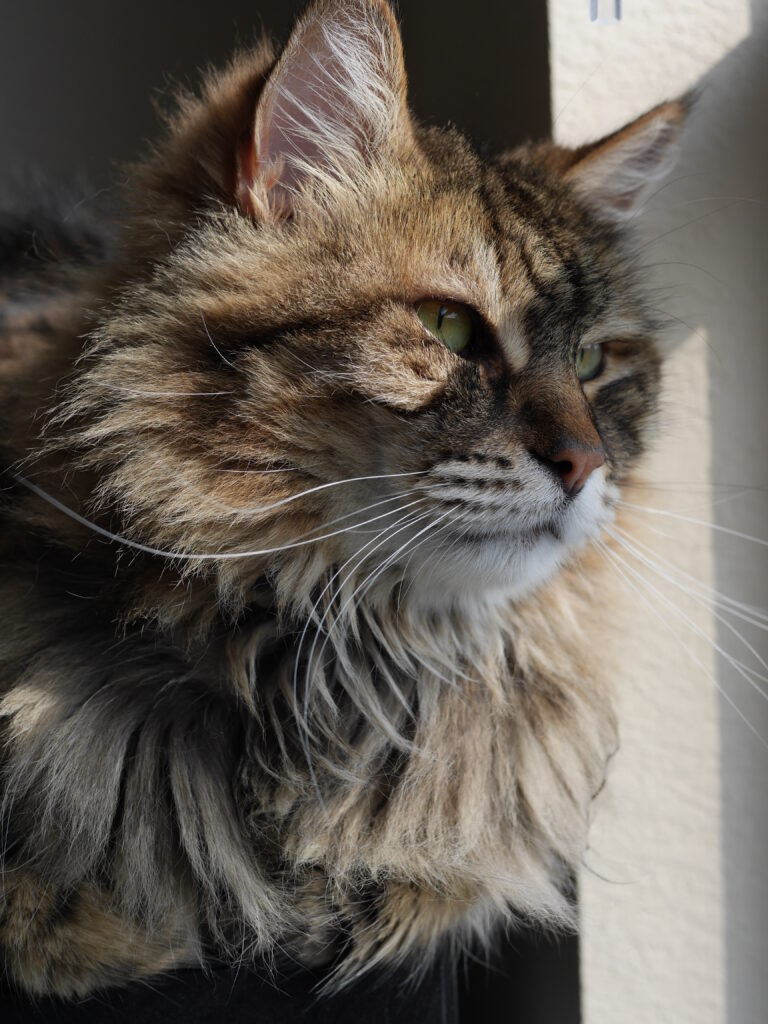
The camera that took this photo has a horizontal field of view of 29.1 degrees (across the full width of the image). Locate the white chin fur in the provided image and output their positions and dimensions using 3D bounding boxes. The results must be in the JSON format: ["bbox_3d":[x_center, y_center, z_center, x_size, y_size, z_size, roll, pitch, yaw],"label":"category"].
[{"bbox_3d":[0.031,0.007,0.362,0.048,0.033,0.034,3,4,-40],"label":"white chin fur"}]

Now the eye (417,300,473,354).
[{"bbox_3d":[0.015,-0.046,0.367,0.015,0.013,0.009,4,3,-32],"label":"eye"}]

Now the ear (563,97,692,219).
[{"bbox_3d":[0.072,-0.105,0.437,0.021,0.036,0.052,23,61,36],"label":"ear"}]

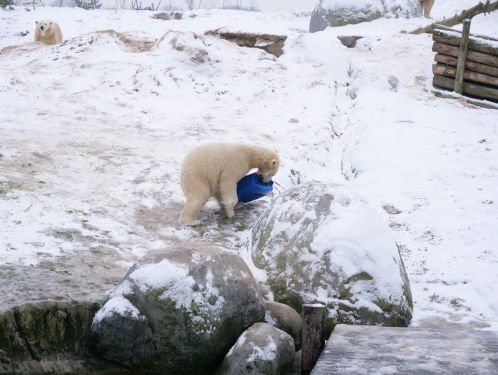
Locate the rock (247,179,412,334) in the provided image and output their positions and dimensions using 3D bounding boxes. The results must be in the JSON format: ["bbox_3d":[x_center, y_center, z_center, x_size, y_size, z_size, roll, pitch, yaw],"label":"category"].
[{"bbox_3d":[0.691,0.576,12.800,1.310,1.140,1.250,0,8,0],"label":"rock"}]

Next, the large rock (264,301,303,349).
[{"bbox_3d":[0.251,1.064,12.000,0.350,0.370,0.380,0,8,0],"label":"large rock"}]

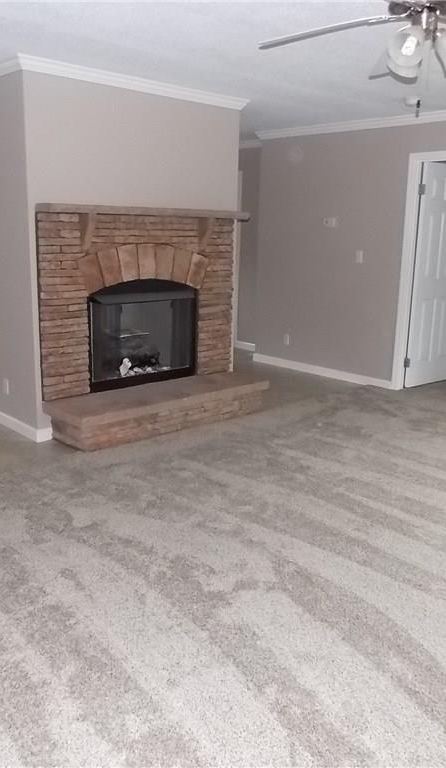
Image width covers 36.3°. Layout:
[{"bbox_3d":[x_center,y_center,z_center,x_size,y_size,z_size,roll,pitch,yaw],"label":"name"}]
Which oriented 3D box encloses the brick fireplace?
[{"bbox_3d":[-0.407,-0.474,5.008,1.869,1.566,0.425,-11,18,-42],"label":"brick fireplace"}]

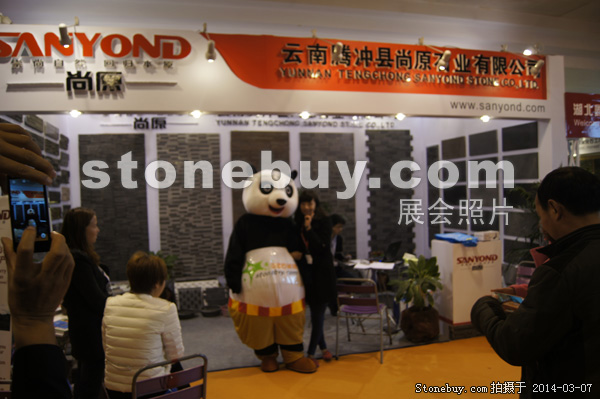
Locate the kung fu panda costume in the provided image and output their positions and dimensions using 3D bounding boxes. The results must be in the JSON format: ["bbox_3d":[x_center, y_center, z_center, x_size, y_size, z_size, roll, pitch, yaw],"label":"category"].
[{"bbox_3d":[-0.307,0.630,4.185,0.780,1.870,0.700,-2,0,-17],"label":"kung fu panda costume"}]

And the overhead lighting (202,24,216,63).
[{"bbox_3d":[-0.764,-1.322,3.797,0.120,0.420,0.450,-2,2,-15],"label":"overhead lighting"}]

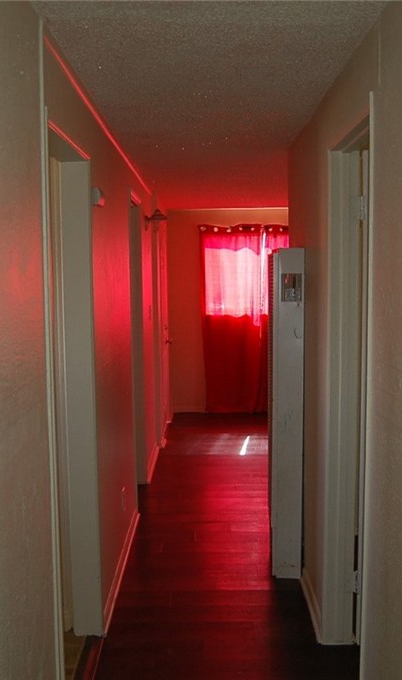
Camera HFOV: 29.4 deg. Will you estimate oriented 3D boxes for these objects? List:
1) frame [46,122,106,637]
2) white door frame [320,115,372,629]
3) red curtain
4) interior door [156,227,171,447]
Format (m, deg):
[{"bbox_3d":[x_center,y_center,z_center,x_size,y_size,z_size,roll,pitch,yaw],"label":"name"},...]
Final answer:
[{"bbox_3d":[-0.509,0.298,2.831,0.140,2.080,0.940,0,5,0],"label":"frame"},{"bbox_3d":[0.573,0.293,2.777,0.140,2.080,0.880,0,5,0],"label":"white door frame"},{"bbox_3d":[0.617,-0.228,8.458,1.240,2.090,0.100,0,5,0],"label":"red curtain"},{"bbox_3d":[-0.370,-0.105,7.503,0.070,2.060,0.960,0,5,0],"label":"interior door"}]

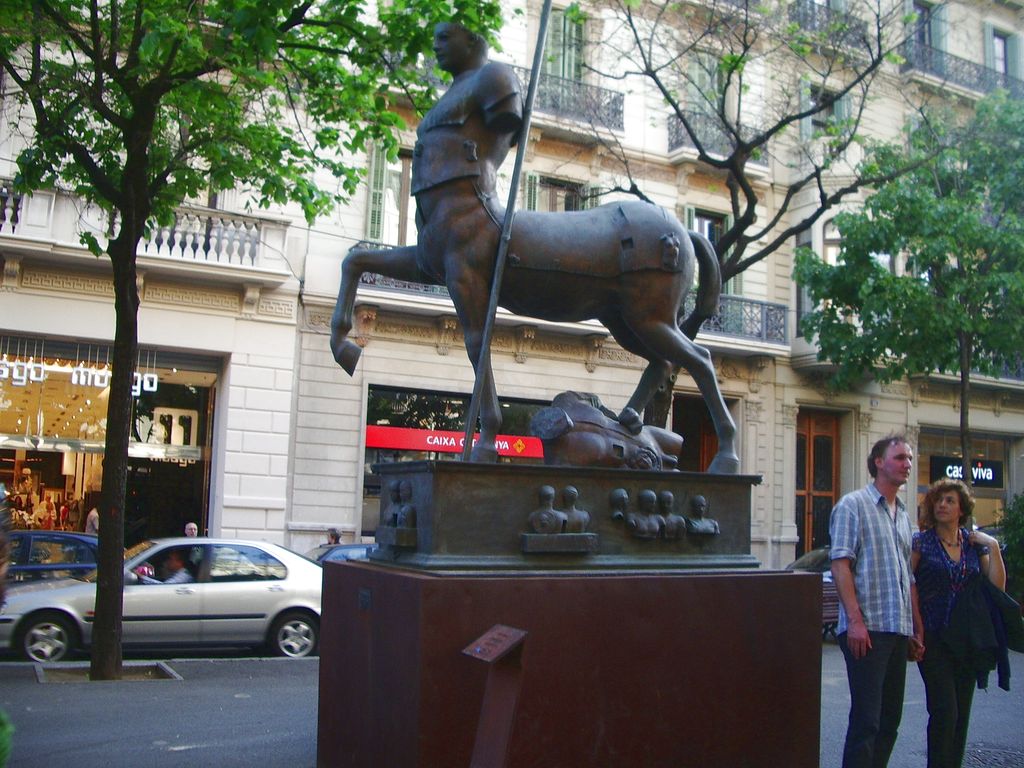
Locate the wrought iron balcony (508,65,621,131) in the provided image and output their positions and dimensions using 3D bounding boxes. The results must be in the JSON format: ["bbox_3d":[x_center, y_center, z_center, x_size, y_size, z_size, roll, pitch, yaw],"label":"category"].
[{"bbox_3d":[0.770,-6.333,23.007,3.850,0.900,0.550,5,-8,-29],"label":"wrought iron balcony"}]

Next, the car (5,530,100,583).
[{"bbox_3d":[-6.310,2.591,13.180,4.200,1.430,1.710,5,-8,-29],"label":"car"}]

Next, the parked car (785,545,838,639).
[{"bbox_3d":[6.090,3.864,19.777,4.200,1.460,1.720,5,-8,-29],"label":"parked car"}]

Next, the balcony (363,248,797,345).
[{"bbox_3d":[1.775,-1.833,23.014,11.160,0.940,0.650,5,-8,-29],"label":"balcony"}]

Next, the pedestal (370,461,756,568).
[{"bbox_3d":[0.306,0.692,5.340,1.930,0.475,0.730,5,-8,-29],"label":"pedestal"}]

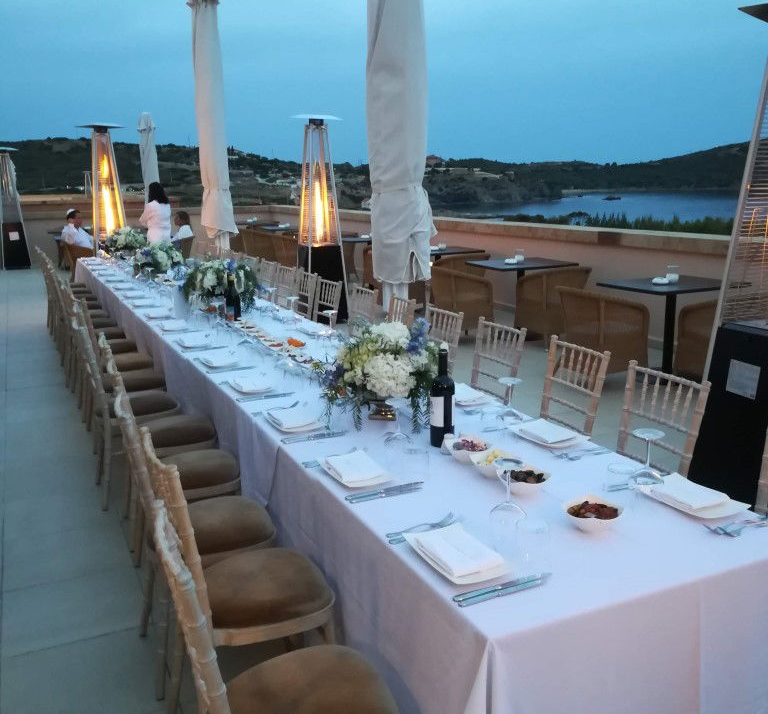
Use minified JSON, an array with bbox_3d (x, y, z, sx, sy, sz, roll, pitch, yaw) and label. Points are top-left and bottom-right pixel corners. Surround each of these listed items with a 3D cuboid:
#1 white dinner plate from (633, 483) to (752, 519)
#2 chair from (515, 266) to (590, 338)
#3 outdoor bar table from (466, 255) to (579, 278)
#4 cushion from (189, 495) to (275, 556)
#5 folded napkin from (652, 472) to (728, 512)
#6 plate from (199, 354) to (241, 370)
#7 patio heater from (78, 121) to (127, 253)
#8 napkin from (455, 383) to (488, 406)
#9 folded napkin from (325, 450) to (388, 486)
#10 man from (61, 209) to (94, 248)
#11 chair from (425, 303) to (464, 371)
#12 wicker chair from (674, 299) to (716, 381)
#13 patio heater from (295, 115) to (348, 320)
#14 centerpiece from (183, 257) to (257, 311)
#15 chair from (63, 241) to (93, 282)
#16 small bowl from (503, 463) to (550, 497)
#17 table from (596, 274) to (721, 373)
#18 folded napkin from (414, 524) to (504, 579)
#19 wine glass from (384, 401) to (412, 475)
[{"bbox_3d":[0.766,0.350,1.920,0.168,0.028,0.225,-6,14,-25],"label":"white dinner plate"},{"bbox_3d":[1.688,-0.506,7.506,0.570,0.780,0.580,-6,14,-25],"label":"chair"},{"bbox_3d":[1.522,-0.656,8.603,1.080,0.790,0.690,-6,14,-29],"label":"outdoor bar table"},{"bbox_3d":[-0.572,0.559,2.569,0.370,0.055,0.370,-5,14,-26],"label":"cushion"},{"bbox_3d":[0.750,0.336,1.908,0.125,0.025,0.175,-6,14,-25],"label":"folded napkin"},{"bbox_3d":[-0.750,0.024,3.524,0.150,0.023,0.240,-5,14,-26],"label":"plate"},{"bbox_3d":[-3.501,-1.730,9.761,0.570,2.320,0.570,-6,14,-25],"label":"patio heater"},{"bbox_3d":[0.301,0.145,2.978,0.145,0.018,0.195,-5,14,-26],"label":"napkin"},{"bbox_3d":[-0.089,0.308,2.154,0.122,0.022,0.185,-6,14,-26],"label":"folded napkin"},{"bbox_3d":[-4.432,-1.573,11.549,0.720,1.270,0.550,-6,14,-25],"label":"man"},{"bbox_3d":[0.118,0.203,4.075,0.440,0.910,0.400,-6,14,-25],"label":"chair"},{"bbox_3d":[2.831,-0.122,6.219,0.590,0.780,0.590,-7,14,-31],"label":"wicker chair"},{"bbox_3d":[-0.718,-1.536,8.764,0.550,2.310,0.550,-6,14,-25],"label":"patio heater"},{"bbox_3d":[-1.011,-0.423,4.783,0.440,0.360,0.440,-5,14,-26],"label":"centerpiece"},{"bbox_3d":[-4.187,-1.225,10.979,0.600,0.740,0.600,-6,14,-26],"label":"chair"},{"bbox_3d":[0.381,0.333,2.056,0.125,0.062,0.125,-5,14,-26],"label":"small bowl"},{"bbox_3d":[2.311,-0.223,6.250,0.820,0.750,0.820,-6,14,-25],"label":"table"},{"bbox_3d":[0.152,0.407,1.601,0.127,0.022,0.195,-6,14,-25],"label":"folded napkin"},{"bbox_3d":[0.045,0.222,2.228,0.080,0.200,0.080,1,12,0],"label":"wine glass"}]

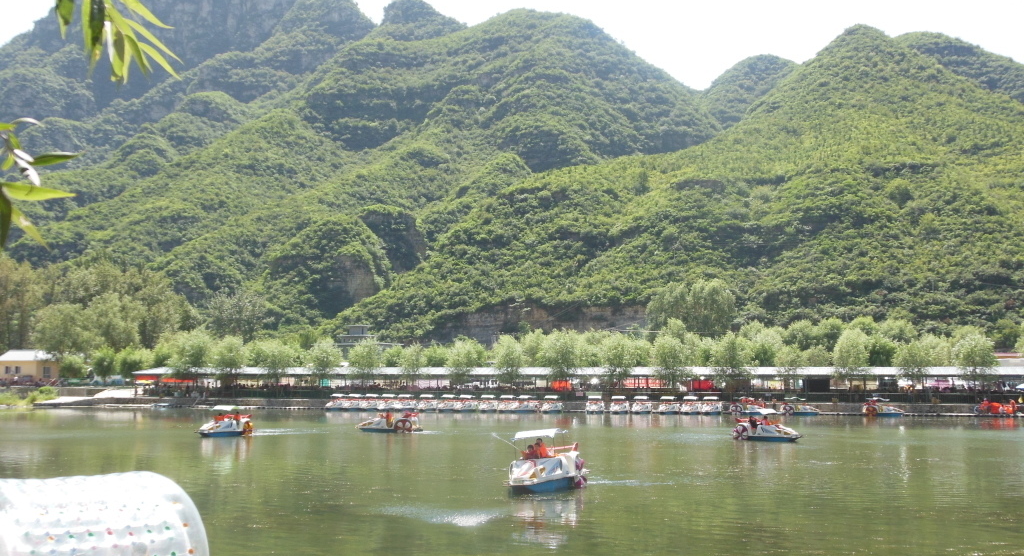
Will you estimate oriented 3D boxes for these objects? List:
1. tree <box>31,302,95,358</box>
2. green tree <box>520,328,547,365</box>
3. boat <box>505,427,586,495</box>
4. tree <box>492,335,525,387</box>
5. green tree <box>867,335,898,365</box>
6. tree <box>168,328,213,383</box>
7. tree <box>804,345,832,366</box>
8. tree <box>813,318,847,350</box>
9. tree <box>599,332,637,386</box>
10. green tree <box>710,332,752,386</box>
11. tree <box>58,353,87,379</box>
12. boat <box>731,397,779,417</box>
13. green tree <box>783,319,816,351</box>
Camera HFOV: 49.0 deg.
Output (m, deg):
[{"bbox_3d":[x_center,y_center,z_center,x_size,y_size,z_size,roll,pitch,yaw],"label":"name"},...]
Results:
[{"bbox_3d":[-65.980,9.468,165.000,9.200,11.743,9.200,0,-5,0],"label":"tree"},{"bbox_3d":[2.429,9.547,127.000,4.200,7.683,4.200,0,-5,0],"label":"green tree"},{"bbox_3d":[0.944,4.689,29.087,1.600,1.650,3.400,-3,-6,25],"label":"boat"},{"bbox_3d":[-0.382,9.538,122.645,3.500,6.740,3.500,0,-5,0],"label":"tree"},{"bbox_3d":[46.144,10.337,140.000,3.985,6.601,3.985,0,-5,0],"label":"green tree"},{"bbox_3d":[-38.234,9.702,133.681,5.000,7.300,5.000,0,-5,0],"label":"tree"},{"bbox_3d":[35.598,10.852,130.557,3.380,6.480,3.380,0,-5,0],"label":"tree"},{"bbox_3d":[40.334,8.859,142.801,4.600,7.300,4.600,0,-5,0],"label":"tree"},{"bbox_3d":[12.127,9.736,128.000,4.099,7.060,4.099,0,-5,0],"label":"tree"},{"bbox_3d":[22.358,9.014,114.500,4.400,6.926,4.400,0,-5,0],"label":"green tree"},{"bbox_3d":[-58.647,11.943,150.000,3.800,4.003,3.800,0,-5,0],"label":"tree"},{"bbox_3d":[25.514,13.634,119.500,4.000,1.930,1.950,-1,-6,12],"label":"boat"},{"bbox_3d":[37.257,10.350,145.670,4.680,10.210,4.680,0,-5,0],"label":"green tree"}]

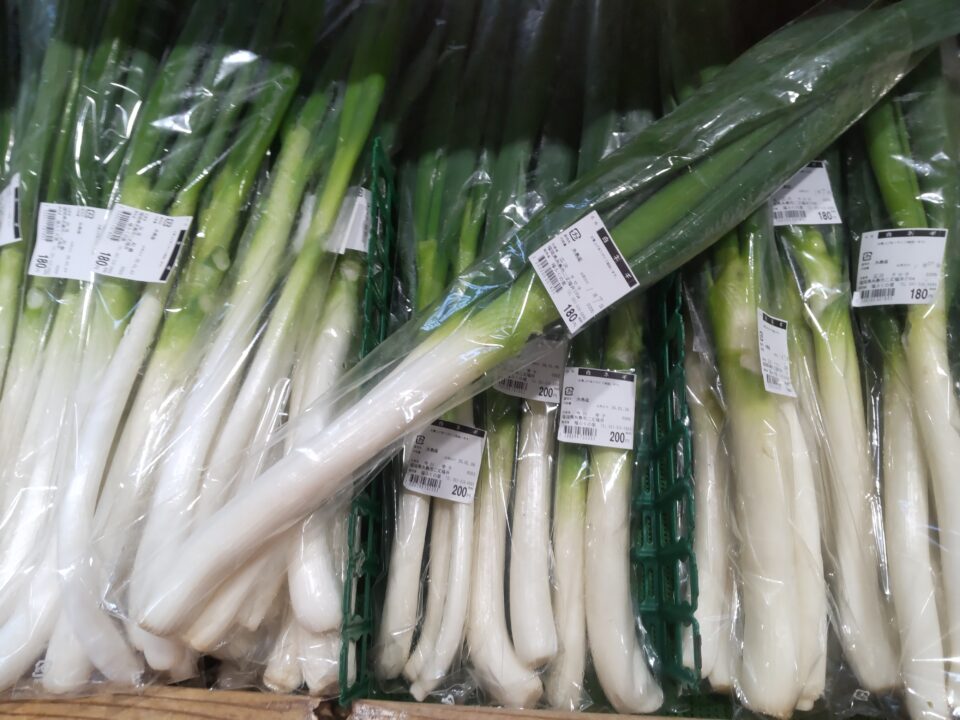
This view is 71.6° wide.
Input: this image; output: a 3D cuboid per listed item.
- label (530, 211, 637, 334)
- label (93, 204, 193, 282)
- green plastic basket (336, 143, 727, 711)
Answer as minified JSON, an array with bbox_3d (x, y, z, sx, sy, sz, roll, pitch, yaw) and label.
[{"bbox_3d":[0.068,-0.057,0.433,0.054,0.004,0.058,-33,92,-6],"label":"label"},{"bbox_3d":[-0.251,-0.086,0.495,0.054,0.007,0.057,16,74,-2],"label":"label"},{"bbox_3d":[0.032,0.033,0.525,0.245,0.095,0.410,0,78,0],"label":"green plastic basket"}]

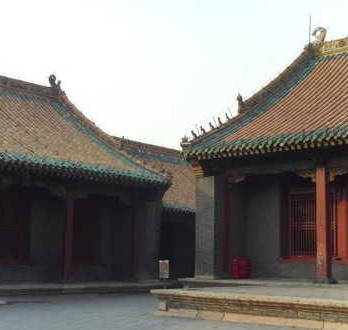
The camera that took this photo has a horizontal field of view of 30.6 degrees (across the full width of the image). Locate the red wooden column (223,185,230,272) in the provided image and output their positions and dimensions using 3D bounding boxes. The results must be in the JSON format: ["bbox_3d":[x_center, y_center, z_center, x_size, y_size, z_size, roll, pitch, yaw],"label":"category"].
[{"bbox_3d":[1.904,2.236,22.789,0.330,3.297,0.330,1,-8,0],"label":"red wooden column"}]

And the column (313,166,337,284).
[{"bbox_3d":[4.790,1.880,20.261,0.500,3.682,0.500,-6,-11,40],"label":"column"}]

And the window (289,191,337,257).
[{"bbox_3d":[4.808,2.015,22.164,1.823,2.346,0.120,-6,-11,40],"label":"window"}]

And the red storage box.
[{"bbox_3d":[2.395,3.684,22.694,0.280,0.764,0.655,-6,-11,40],"label":"red storage box"}]

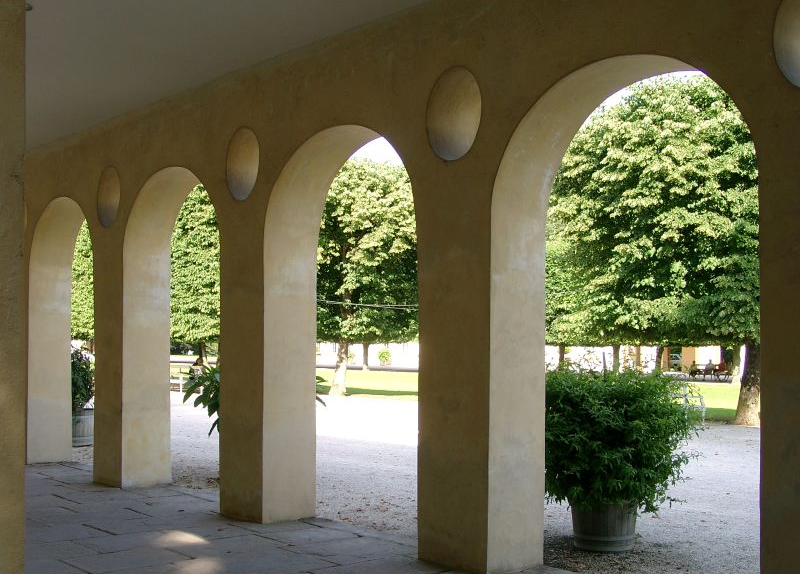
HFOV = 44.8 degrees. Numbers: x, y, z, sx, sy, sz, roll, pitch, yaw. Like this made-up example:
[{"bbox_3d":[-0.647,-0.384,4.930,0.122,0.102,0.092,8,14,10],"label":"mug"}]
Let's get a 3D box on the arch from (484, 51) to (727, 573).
[{"bbox_3d":[1.526,0.250,6.174,0.624,3.437,1.999,3,-5,-44],"label":"arch"}]

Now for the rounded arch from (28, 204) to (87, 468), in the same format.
[{"bbox_3d":[-3.934,0.586,11.987,0.624,3.437,1.977,3,-5,-44],"label":"rounded arch"}]

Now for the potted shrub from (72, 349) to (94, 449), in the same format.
[{"bbox_3d":[-5.007,1.702,15.141,0.736,1.526,0.736,3,-5,-44],"label":"potted shrub"}]

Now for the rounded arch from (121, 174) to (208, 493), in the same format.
[{"bbox_3d":[-2.149,0.479,10.053,0.624,3.437,1.980,3,-5,-44],"label":"rounded arch"}]

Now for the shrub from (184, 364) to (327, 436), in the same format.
[{"bbox_3d":[-1.721,1.508,11.330,1.568,1.520,1.651,3,-5,-44],"label":"shrub"}]

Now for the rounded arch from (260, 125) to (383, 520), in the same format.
[{"bbox_3d":[-0.323,0.369,8.125,0.624,3.437,1.983,3,-5,-44],"label":"rounded arch"}]

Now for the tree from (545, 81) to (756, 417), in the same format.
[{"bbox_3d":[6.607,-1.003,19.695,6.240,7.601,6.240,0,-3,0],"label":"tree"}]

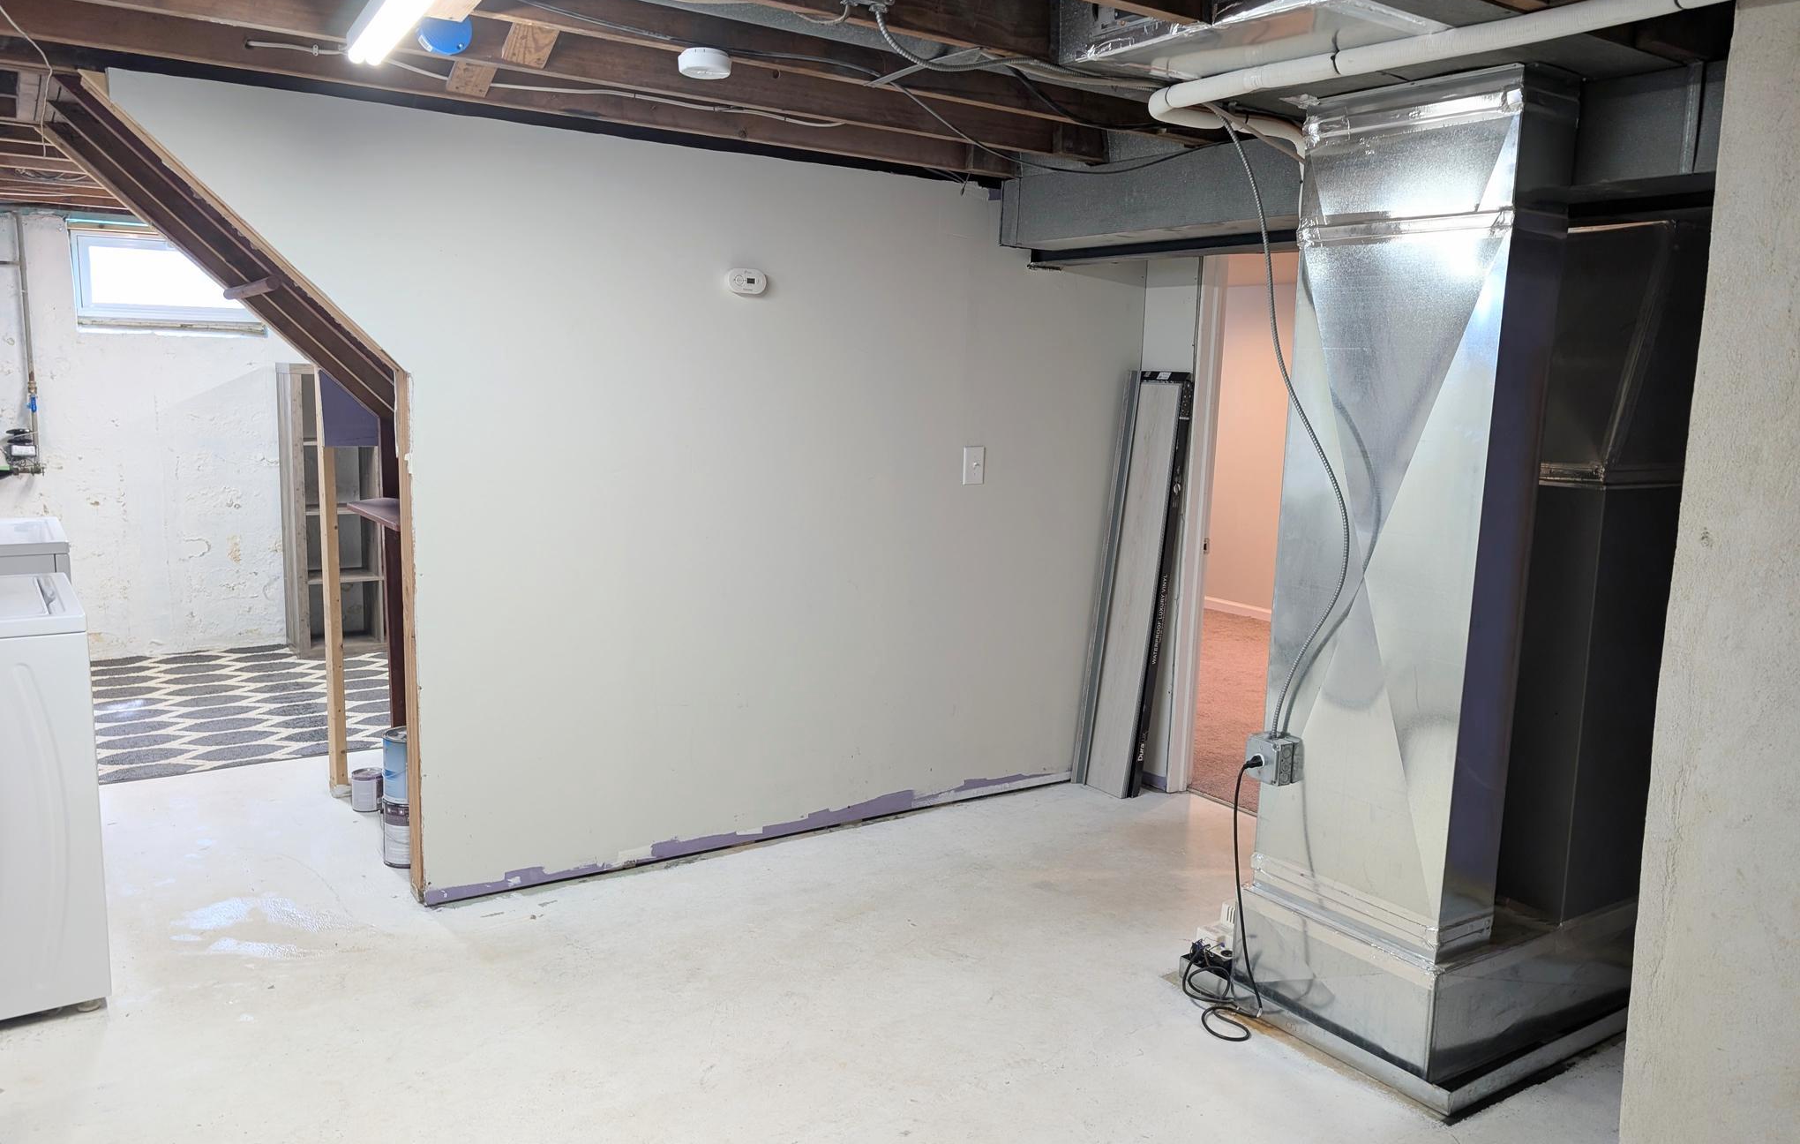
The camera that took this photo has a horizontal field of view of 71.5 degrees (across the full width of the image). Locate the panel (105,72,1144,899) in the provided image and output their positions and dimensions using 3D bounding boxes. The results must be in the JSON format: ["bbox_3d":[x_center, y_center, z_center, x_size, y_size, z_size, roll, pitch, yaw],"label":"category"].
[{"bbox_3d":[-0.484,-0.182,3.863,3.212,2.134,0.030,-4,10,-32],"label":"panel"}]

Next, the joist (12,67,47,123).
[{"bbox_3d":[-2.263,-1.312,3.245,0.081,0.171,0.812,-5,11,-36],"label":"joist"}]

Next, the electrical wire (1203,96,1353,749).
[{"bbox_3d":[0.816,-0.336,2.821,0.111,1.430,0.463,-5,11,-36],"label":"electrical wire"}]

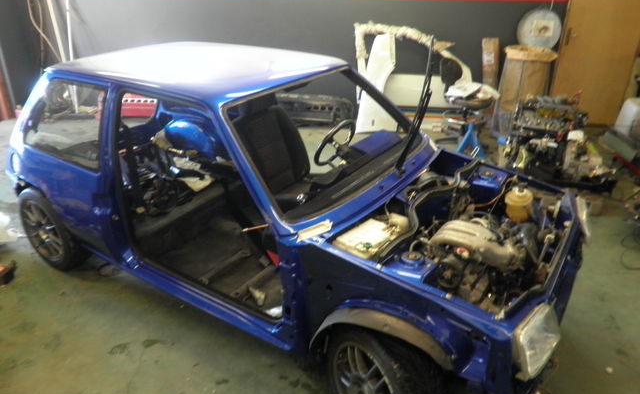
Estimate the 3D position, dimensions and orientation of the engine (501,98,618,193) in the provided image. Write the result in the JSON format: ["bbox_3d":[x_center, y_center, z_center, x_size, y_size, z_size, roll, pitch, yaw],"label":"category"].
[{"bbox_3d":[2.121,-0.495,4.225,0.900,0.650,0.520,14,30,27],"label":"engine"}]

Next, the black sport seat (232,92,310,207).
[{"bbox_3d":[-0.136,-0.245,3.169,0.860,0.910,0.510,17,31,30],"label":"black sport seat"}]

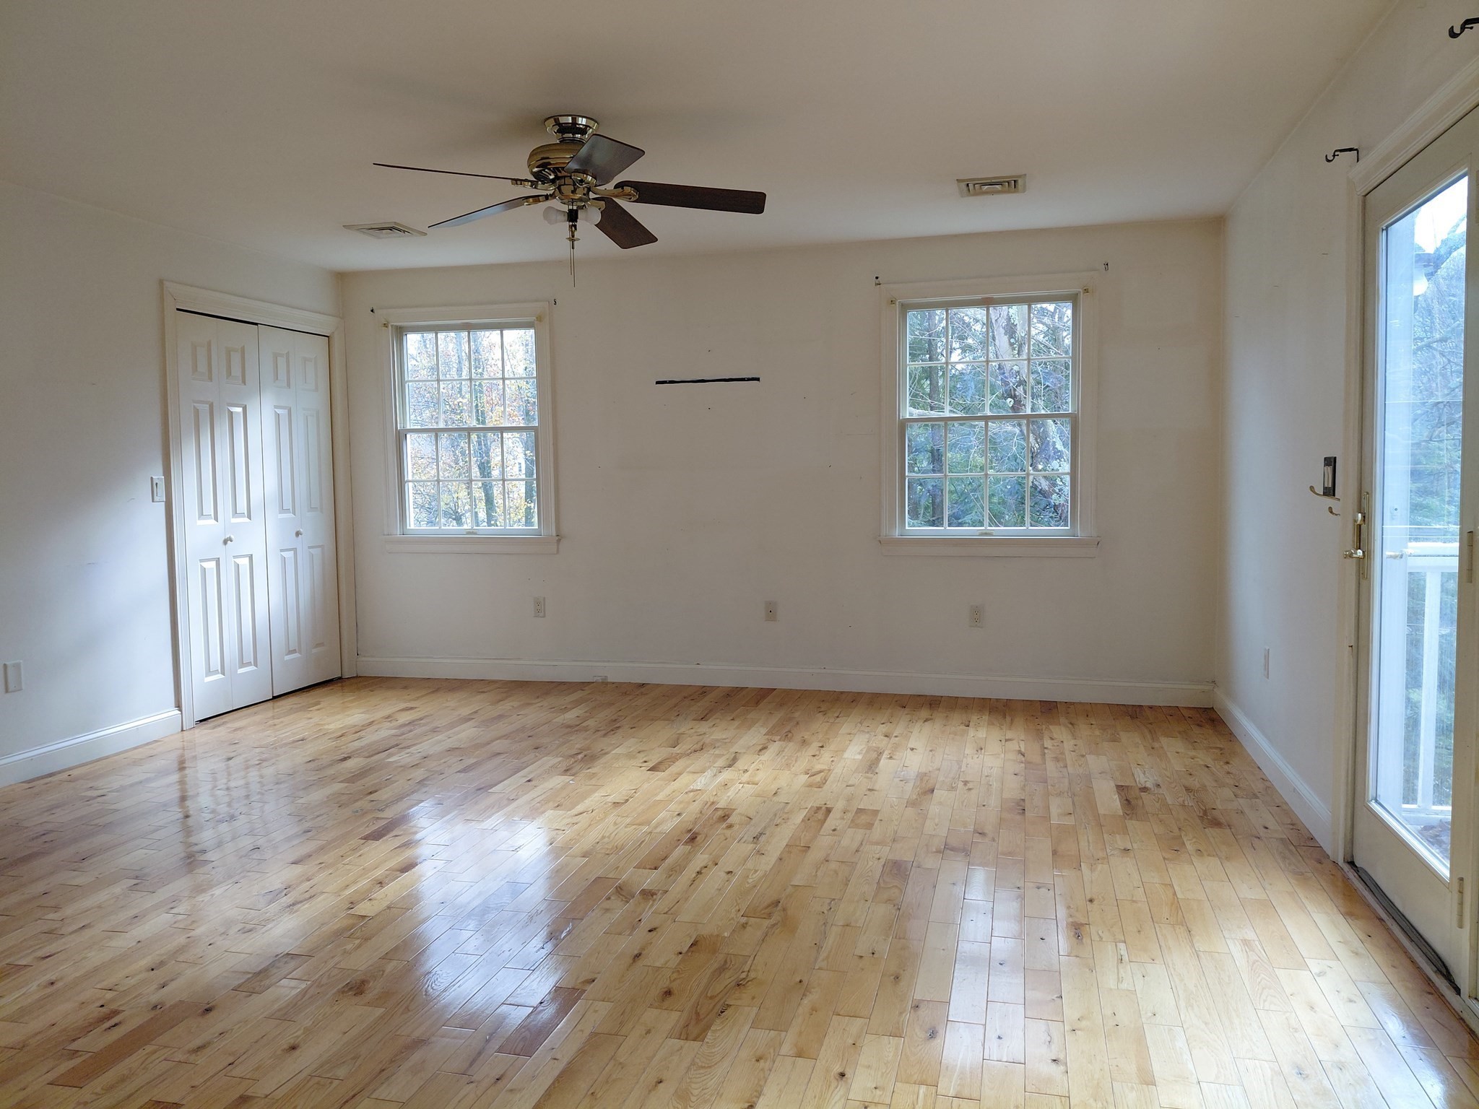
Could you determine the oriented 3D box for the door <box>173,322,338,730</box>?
[{"bbox_3d":[-2.591,-0.222,5.822,0.045,2.028,1.183,1,4,15],"label":"door"}]

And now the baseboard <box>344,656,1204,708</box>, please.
[{"bbox_3d":[0.037,0.699,5.988,4.888,0.132,0.020,0,4,13],"label":"baseboard"}]

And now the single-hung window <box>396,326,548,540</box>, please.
[{"bbox_3d":[-1.581,-0.737,6.309,0.922,1.249,0.085,0,4,13],"label":"single-hung window"}]

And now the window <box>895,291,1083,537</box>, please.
[{"bbox_3d":[1.304,-0.716,5.623,0.940,1.249,0.085,0,4,13],"label":"window"}]

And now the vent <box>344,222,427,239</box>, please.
[{"bbox_3d":[-1.753,-1.614,5.310,0.279,0.020,0.298,1,4,15],"label":"vent"}]

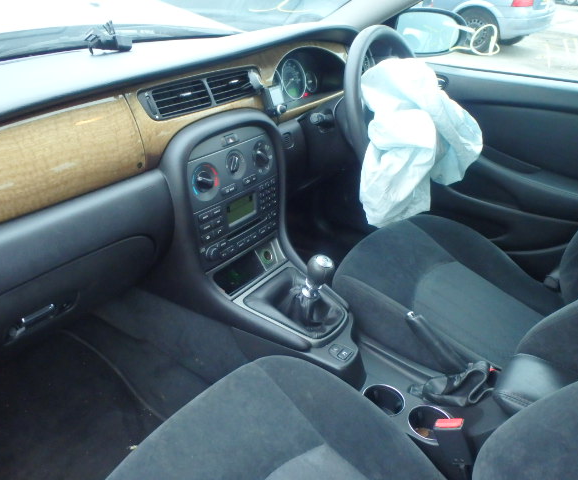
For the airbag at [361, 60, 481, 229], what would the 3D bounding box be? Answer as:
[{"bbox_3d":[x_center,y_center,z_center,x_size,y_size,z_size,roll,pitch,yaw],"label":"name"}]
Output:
[{"bbox_3d":[0.279,-0.207,1.100,0.200,0.310,0.290,20,36,31],"label":"airbag"}]

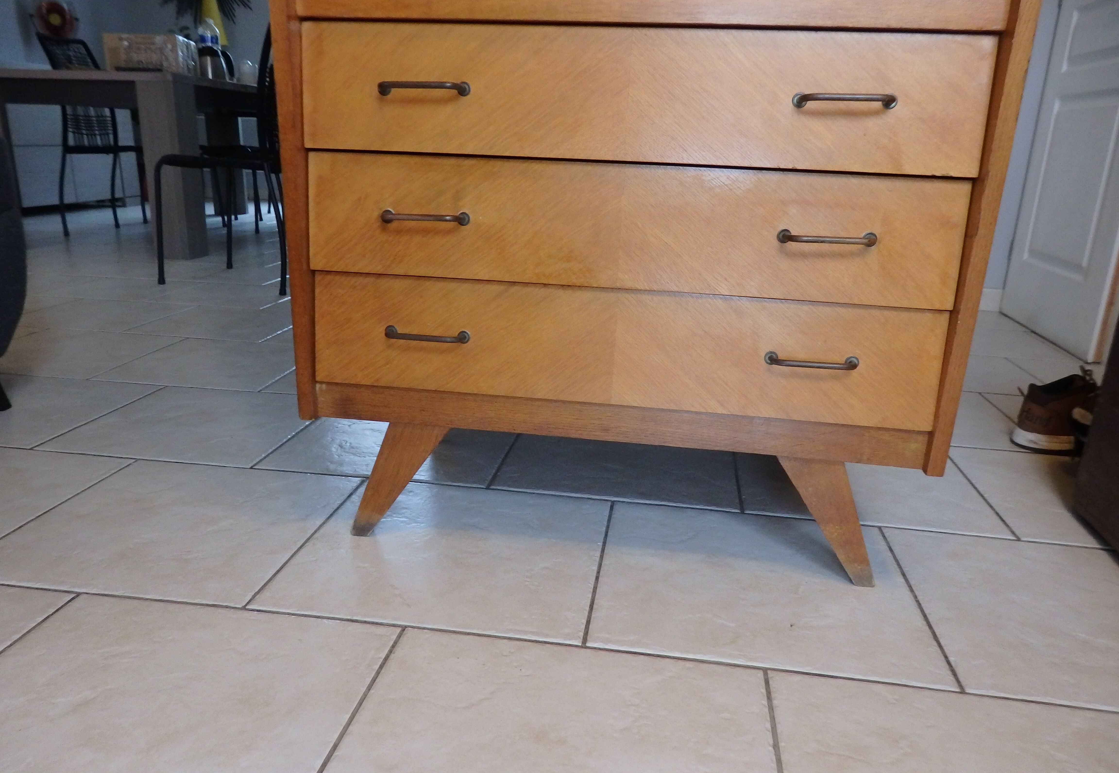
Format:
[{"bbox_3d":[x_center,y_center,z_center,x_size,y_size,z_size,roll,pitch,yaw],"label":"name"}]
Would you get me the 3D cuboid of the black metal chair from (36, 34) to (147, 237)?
[{"bbox_3d":[-2.252,-1.265,4.147,0.550,0.950,0.450,4,17,7],"label":"black metal chair"}]

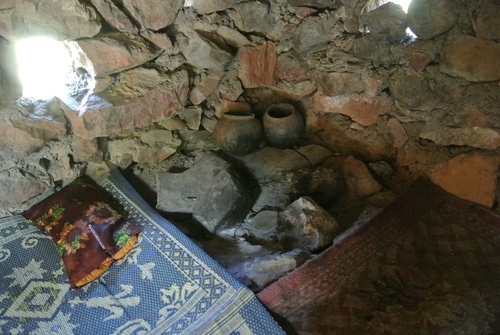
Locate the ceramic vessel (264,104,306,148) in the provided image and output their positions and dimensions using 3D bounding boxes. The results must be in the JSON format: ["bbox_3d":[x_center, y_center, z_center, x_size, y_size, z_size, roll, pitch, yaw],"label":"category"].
[{"bbox_3d":[0.169,-0.191,1.930,0.208,0.193,0.208,0,33,0],"label":"ceramic vessel"}]

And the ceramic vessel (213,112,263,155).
[{"bbox_3d":[-0.054,-0.156,1.860,0.229,0.196,0.229,3,23,-1],"label":"ceramic vessel"}]

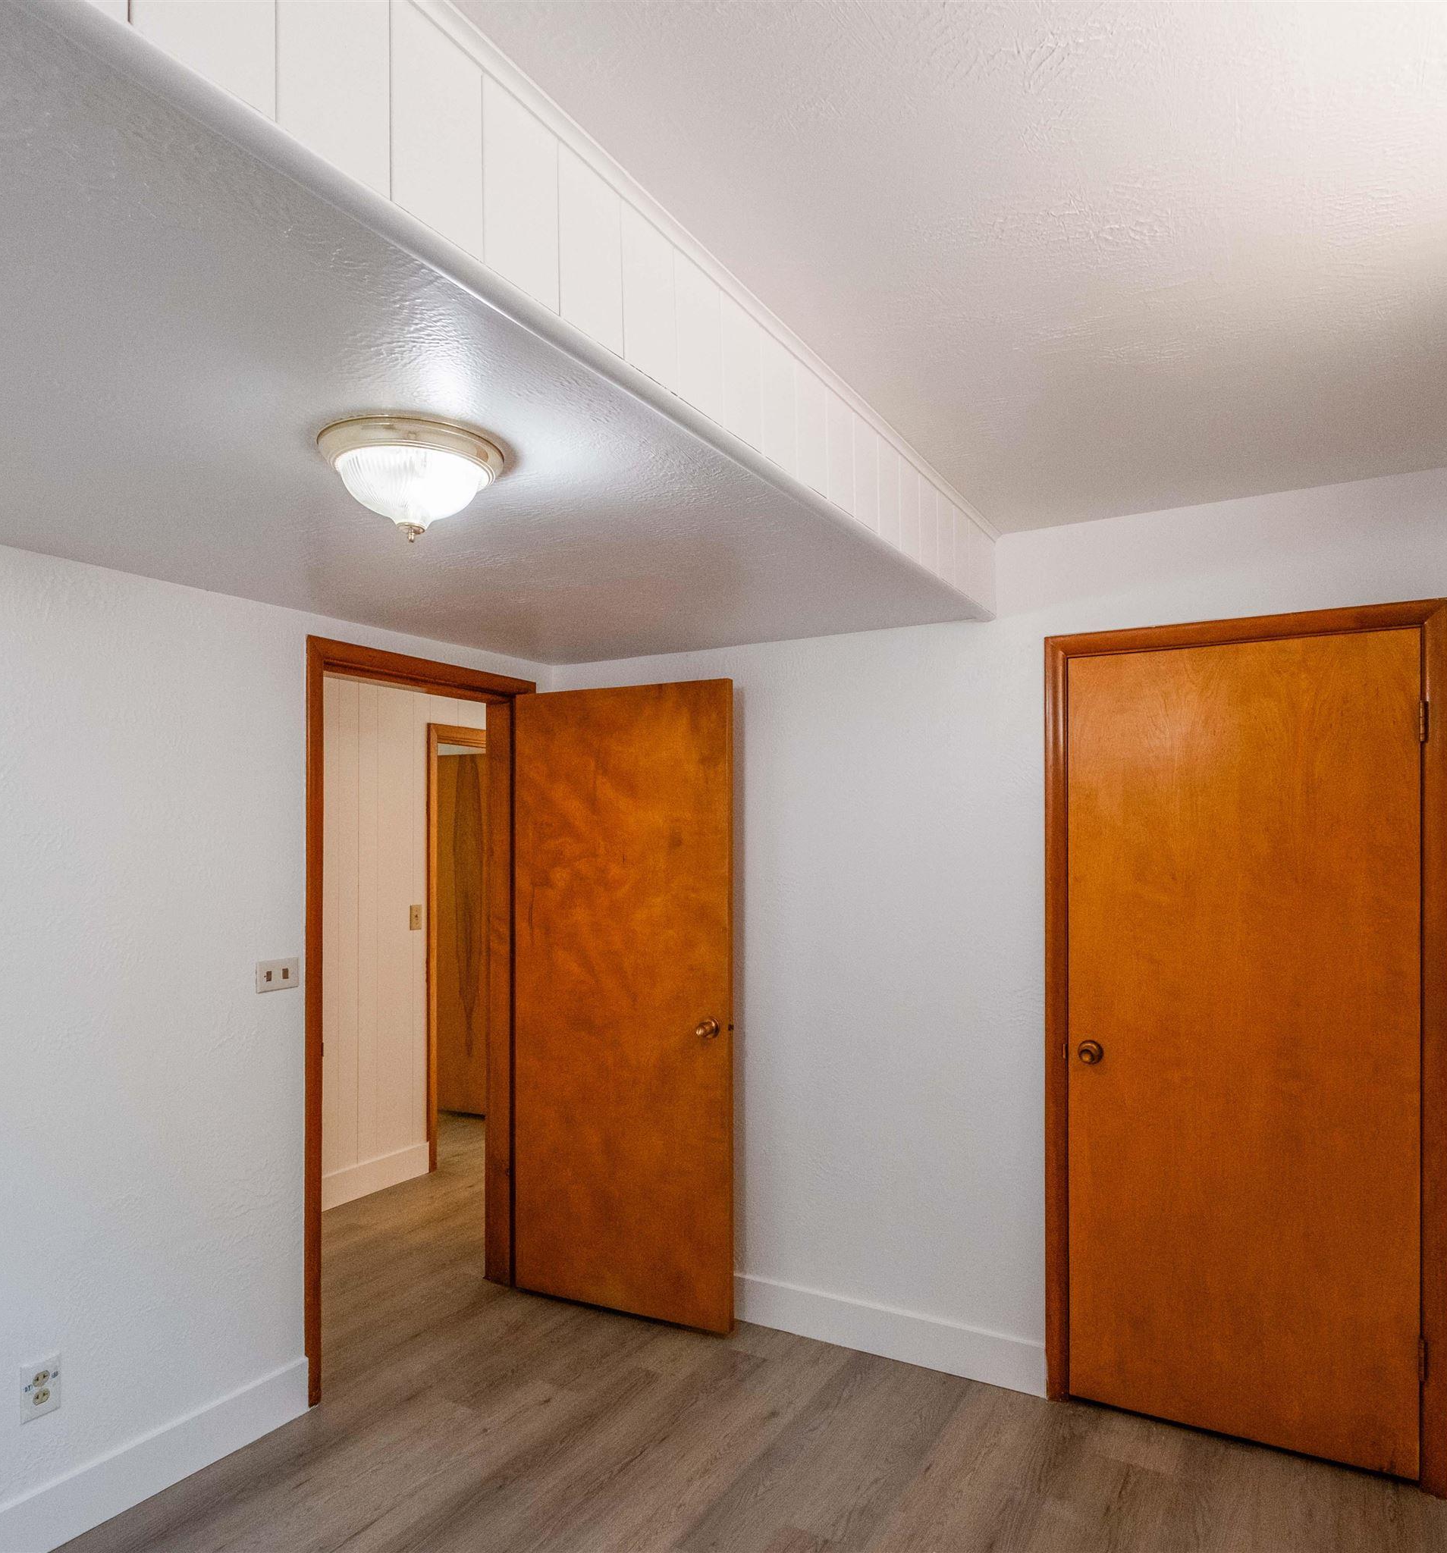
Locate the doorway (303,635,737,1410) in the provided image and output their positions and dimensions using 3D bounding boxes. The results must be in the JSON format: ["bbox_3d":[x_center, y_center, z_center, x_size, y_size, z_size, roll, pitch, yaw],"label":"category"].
[{"bbox_3d":[-0.620,0.680,2.870,0.840,2.100,0.930,-1,-3,33],"label":"doorway"}]

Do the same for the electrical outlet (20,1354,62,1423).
[{"bbox_3d":[-1.486,1.333,2.113,0.010,0.122,0.077,-1,-3,33],"label":"electrical outlet"}]

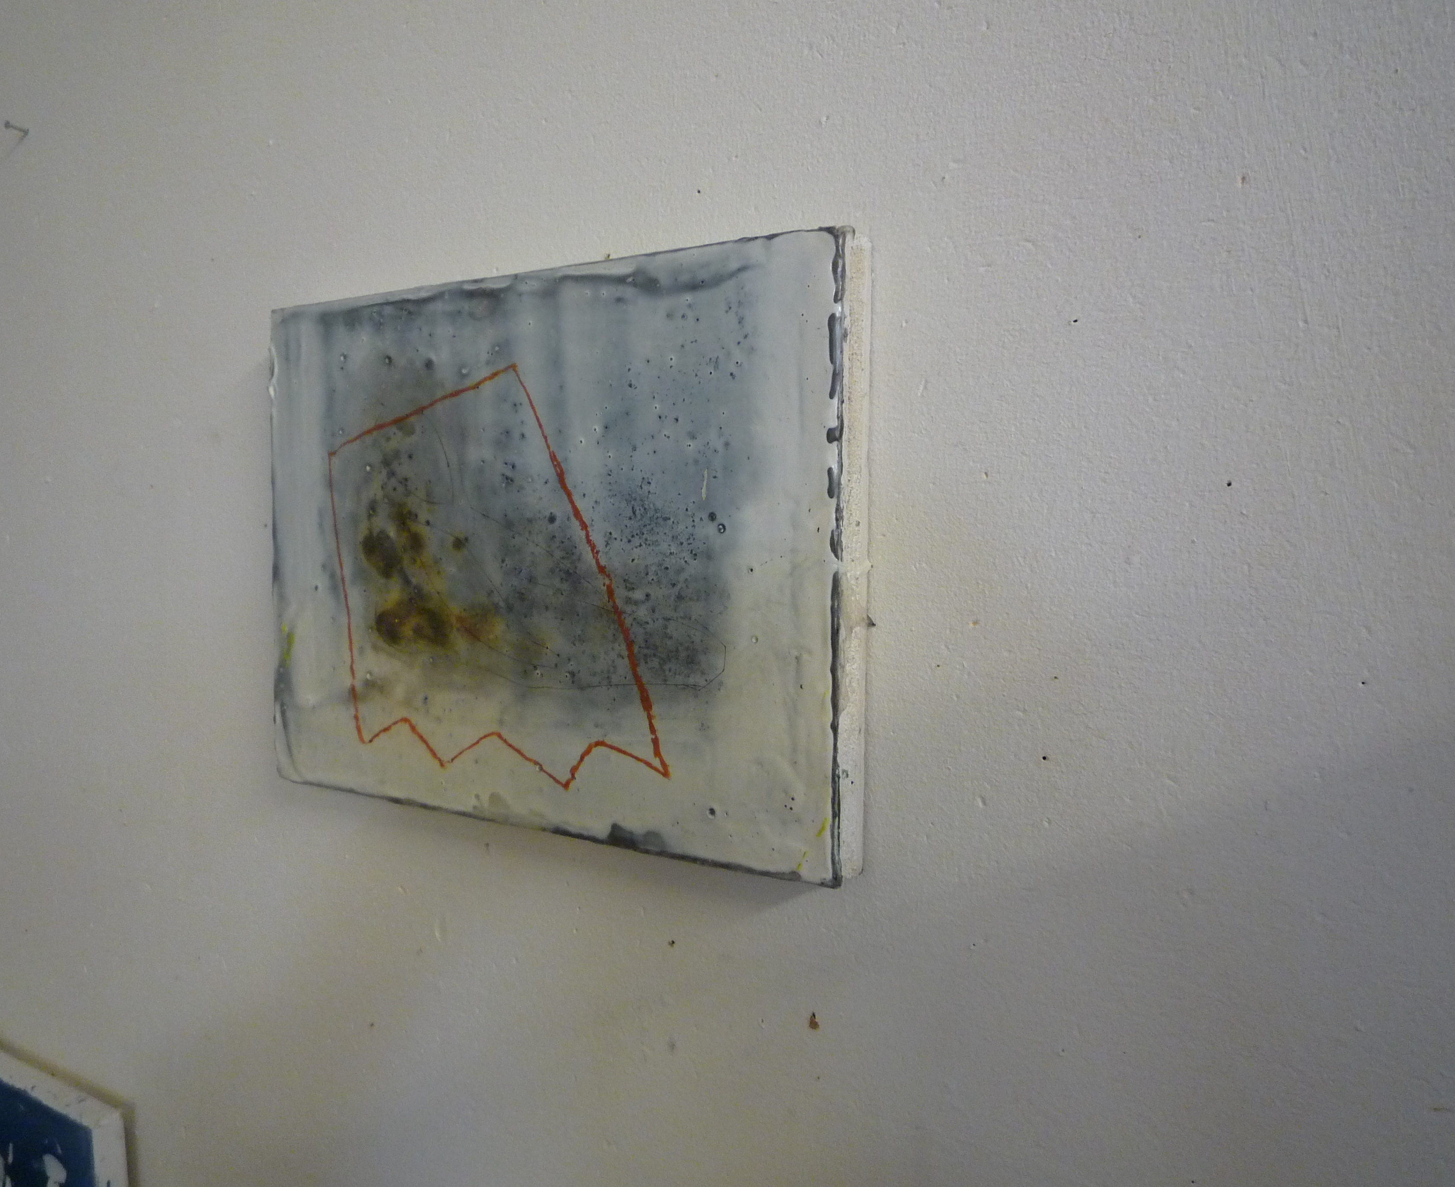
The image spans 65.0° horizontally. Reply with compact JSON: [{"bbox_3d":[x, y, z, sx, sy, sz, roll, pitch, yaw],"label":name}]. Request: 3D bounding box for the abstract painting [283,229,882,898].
[{"bbox_3d":[-0.112,-0.022,0.637,0.402,0.302,0.025,2,4,32],"label":"abstract painting"}]

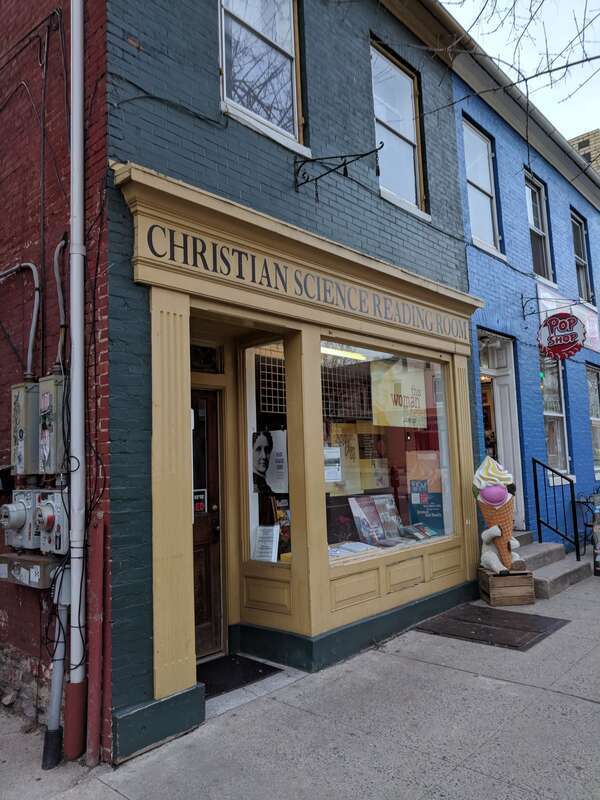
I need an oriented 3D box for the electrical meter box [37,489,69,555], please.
[{"bbox_3d":[-1.443,0.719,3.560,0.300,0.360,0.220,-7,-8,41],"label":"electrical meter box"}]

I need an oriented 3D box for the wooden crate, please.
[{"bbox_3d":[2.229,2.016,6.496,0.464,0.315,0.352,-2,-6,-1],"label":"wooden crate"}]

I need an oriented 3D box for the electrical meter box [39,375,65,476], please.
[{"bbox_3d":[-1.479,0.157,3.684,0.205,0.585,0.140,-7,-8,41],"label":"electrical meter box"}]

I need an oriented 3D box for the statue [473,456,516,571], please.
[{"bbox_3d":[2.139,1.247,6.595,0.460,1.230,0.460,2,-7,-34],"label":"statue"}]

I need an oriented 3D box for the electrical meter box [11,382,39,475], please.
[{"bbox_3d":[-1.776,0.191,3.946,0.200,0.590,0.140,-7,-8,41],"label":"electrical meter box"}]

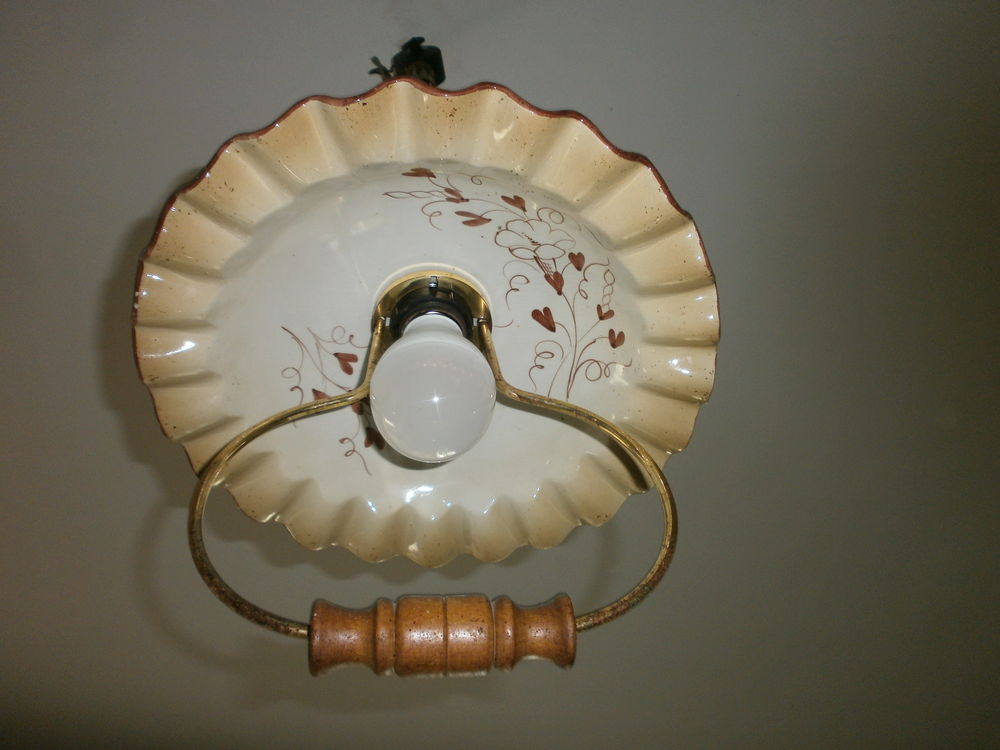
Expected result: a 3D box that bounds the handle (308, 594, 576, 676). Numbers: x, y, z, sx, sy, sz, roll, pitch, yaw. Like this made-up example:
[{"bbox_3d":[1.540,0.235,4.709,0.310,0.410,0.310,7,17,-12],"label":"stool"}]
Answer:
[{"bbox_3d":[-0.019,0.091,0.275,0.093,0.027,0.027,1,-54,-7],"label":"handle"}]

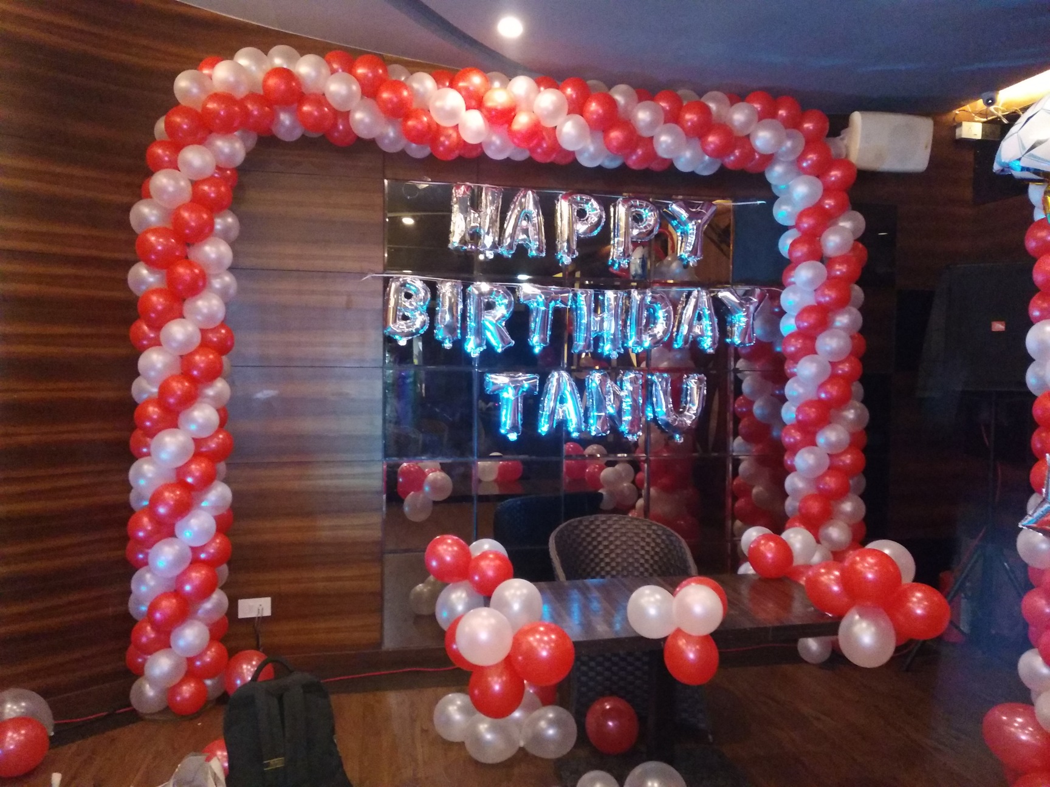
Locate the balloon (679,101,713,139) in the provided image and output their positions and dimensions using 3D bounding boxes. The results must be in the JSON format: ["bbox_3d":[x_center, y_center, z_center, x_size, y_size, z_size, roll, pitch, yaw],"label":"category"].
[{"bbox_3d":[0.805,-1.298,3.729,0.167,0.170,0.180,0,1,-11],"label":"balloon"}]

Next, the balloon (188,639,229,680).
[{"bbox_3d":[-1.374,1.158,3.430,0.160,0.165,0.165,0,2,-11],"label":"balloon"}]

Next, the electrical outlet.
[{"bbox_3d":[-1.225,0.973,3.577,0.144,0.084,0.015,0,0,-14],"label":"electrical outlet"}]

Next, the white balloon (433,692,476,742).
[{"bbox_3d":[-0.250,1.169,2.850,0.169,0.181,0.178,0,0,-12],"label":"white balloon"}]

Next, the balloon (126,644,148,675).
[{"bbox_3d":[-1.666,1.158,3.440,0.150,0.154,0.155,0,0,-12],"label":"balloon"}]

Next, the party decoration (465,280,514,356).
[{"bbox_3d":[-0.171,-0.359,3.814,0.234,0.355,0.070,0,1,-11],"label":"party decoration"}]

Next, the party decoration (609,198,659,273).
[{"bbox_3d":[0.554,-0.809,4.020,0.250,0.370,0.080,0,0,-12],"label":"party decoration"}]

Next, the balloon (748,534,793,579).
[{"bbox_3d":[0.889,0.591,2.860,0.157,0.157,0.157,0,0,-12],"label":"balloon"}]

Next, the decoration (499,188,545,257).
[{"bbox_3d":[-0.014,-0.821,3.786,0.222,0.330,0.070,0,0,-12],"label":"decoration"}]

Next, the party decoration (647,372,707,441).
[{"bbox_3d":[0.790,0.068,4.096,0.295,0.345,0.075,0,1,-11],"label":"party decoration"}]

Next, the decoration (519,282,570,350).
[{"bbox_3d":[0.097,-0.372,3.865,0.243,0.328,0.070,0,1,-11],"label":"decoration"}]

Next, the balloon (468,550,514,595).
[{"bbox_3d":[-0.128,0.664,2.920,0.162,0.168,0.165,0,2,-11],"label":"balloon"}]

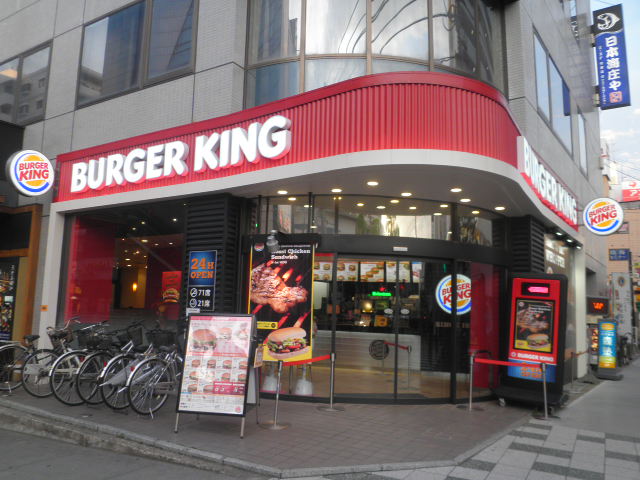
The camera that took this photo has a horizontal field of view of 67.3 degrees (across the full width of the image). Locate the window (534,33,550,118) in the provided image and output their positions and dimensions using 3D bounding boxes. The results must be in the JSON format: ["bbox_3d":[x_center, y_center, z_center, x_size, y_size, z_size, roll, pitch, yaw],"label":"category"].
[{"bbox_3d":[4.776,-3.439,10.295,0.080,1.630,1.090,-6,-11,37],"label":"window"}]

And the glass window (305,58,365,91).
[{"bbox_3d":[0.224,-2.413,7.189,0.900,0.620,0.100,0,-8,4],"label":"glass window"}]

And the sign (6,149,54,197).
[{"bbox_3d":[-5.729,-1.308,9.502,0.160,0.880,0.880,-4,-10,30],"label":"sign"}]

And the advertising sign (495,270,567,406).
[{"bbox_3d":[3.217,1.509,7.258,0.800,1.920,0.450,0,-12,33],"label":"advertising sign"}]

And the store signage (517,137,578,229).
[{"bbox_3d":[4.663,-0.995,9.666,0.160,0.640,4.530,-5,-10,37],"label":"store signage"}]

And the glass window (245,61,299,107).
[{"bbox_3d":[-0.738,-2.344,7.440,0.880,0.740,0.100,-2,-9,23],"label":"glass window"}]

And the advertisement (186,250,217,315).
[{"bbox_3d":[-1.922,0.660,7.807,0.580,0.940,0.030,-4,-10,30],"label":"advertisement"}]

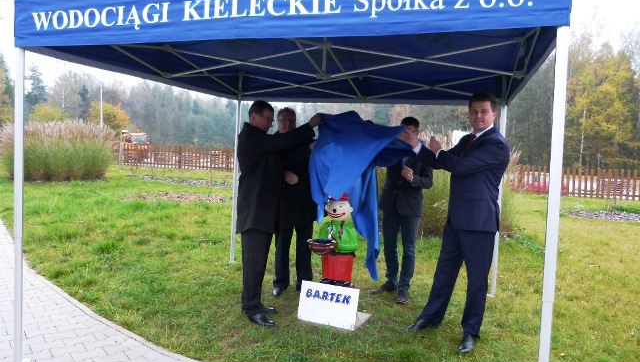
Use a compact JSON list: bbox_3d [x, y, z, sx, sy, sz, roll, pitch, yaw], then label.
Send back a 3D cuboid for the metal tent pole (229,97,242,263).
[{"bbox_3d":[-0.984,-0.017,5.493,0.059,2.009,0.059,4,5,17],"label":"metal tent pole"}]

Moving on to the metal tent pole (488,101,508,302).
[{"bbox_3d":[1.790,0.179,4.663,0.059,2.009,0.059,3,4,17],"label":"metal tent pole"}]

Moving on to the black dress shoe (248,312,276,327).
[{"bbox_3d":[-0.474,1.083,3.705,0.290,0.110,0.105,4,4,28],"label":"black dress shoe"}]

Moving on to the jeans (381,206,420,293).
[{"bbox_3d":[0.826,0.584,4.626,0.414,0.955,0.295,3,4,17],"label":"jeans"}]

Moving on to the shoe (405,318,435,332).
[{"bbox_3d":[0.812,1.132,3.710,0.290,0.110,0.105,1,4,-22],"label":"shoe"}]

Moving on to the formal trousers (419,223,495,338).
[{"bbox_3d":[1.069,0.658,3.623,0.532,0.965,0.345,5,5,41],"label":"formal trousers"}]

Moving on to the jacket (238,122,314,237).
[{"bbox_3d":[-0.364,-0.021,3.810,0.601,0.916,0.492,3,4,6],"label":"jacket"}]

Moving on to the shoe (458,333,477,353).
[{"bbox_3d":[1.095,1.163,3.391,0.105,0.110,0.290,5,4,32],"label":"shoe"}]

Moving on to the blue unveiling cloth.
[{"bbox_3d":[0.333,0.067,3.922,0.886,1.389,0.640,2,4,0],"label":"blue unveiling cloth"}]

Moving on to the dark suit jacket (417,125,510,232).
[{"bbox_3d":[1.125,-0.025,3.519,0.522,0.798,0.502,-1,5,-44],"label":"dark suit jacket"}]

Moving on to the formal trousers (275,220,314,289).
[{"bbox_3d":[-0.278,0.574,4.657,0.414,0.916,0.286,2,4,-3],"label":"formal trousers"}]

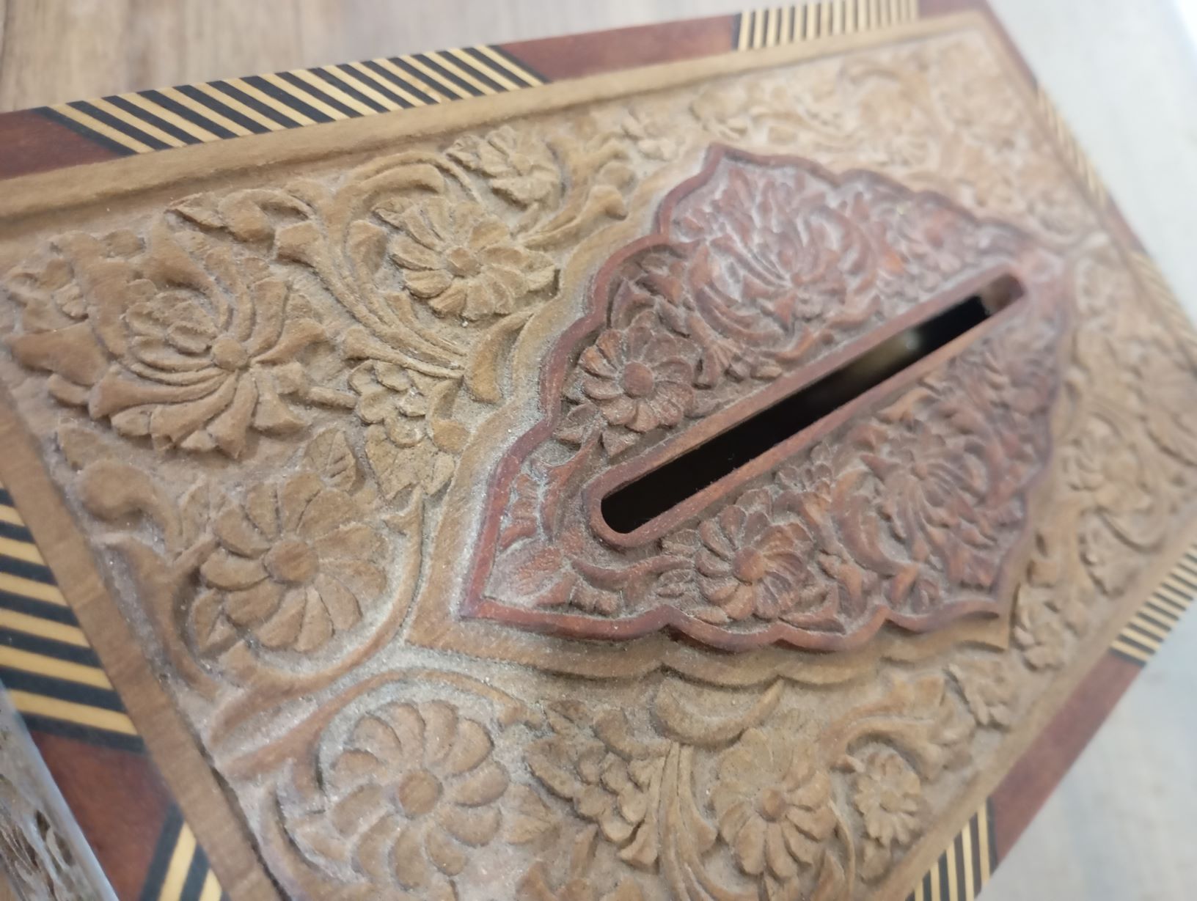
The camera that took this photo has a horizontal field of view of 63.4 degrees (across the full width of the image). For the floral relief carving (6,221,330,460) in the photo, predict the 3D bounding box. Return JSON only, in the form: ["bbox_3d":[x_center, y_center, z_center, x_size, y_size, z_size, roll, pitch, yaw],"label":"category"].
[{"bbox_3d":[-0.051,-0.013,0.118,0.035,0.005,0.033,-27,86,-38],"label":"floral relief carving"}]

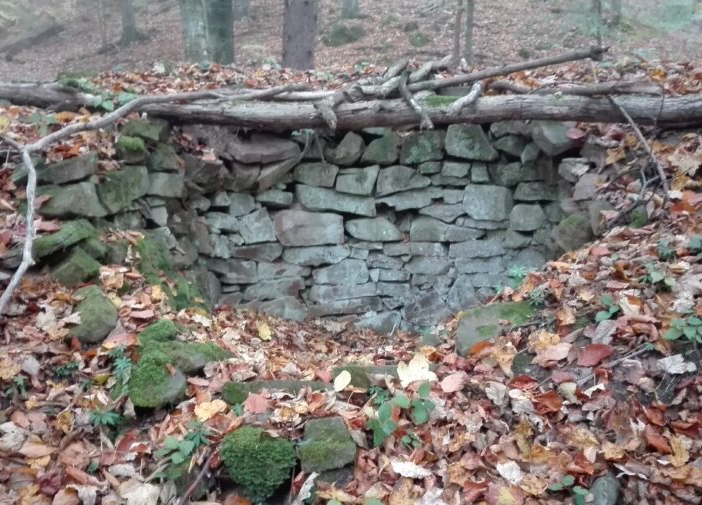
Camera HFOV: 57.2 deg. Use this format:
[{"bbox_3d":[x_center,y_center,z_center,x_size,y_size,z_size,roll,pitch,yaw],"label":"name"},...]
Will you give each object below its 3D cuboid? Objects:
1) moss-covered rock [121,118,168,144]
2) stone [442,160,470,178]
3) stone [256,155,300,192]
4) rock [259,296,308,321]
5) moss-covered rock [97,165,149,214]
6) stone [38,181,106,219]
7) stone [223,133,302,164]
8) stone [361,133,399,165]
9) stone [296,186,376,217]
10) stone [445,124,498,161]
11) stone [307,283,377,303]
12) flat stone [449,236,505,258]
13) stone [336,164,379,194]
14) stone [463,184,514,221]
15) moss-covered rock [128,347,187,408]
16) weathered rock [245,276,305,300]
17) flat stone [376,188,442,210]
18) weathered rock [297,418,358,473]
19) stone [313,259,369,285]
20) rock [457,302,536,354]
[{"bbox_3d":[-0.944,-0.556,2.959,0.212,0.109,0.220,0,12,0],"label":"moss-covered rock"},{"bbox_3d":[0.658,-0.522,4.053,0.171,0.111,0.150,0,11,0],"label":"stone"},{"bbox_3d":[-0.383,-0.417,3.490,0.280,0.085,0.200,-26,3,2],"label":"stone"},{"bbox_3d":[-0.428,0.355,4.079,0.293,0.148,0.220,0,11,0],"label":"rock"},{"bbox_3d":[-1.294,-0.358,3.663,0.284,0.276,0.240,-4,12,-18],"label":"moss-covered rock"},{"bbox_3d":[-1.306,-0.244,3.020,0.317,0.157,0.200,-1,9,-10],"label":"stone"},{"bbox_3d":[-0.467,-0.548,3.395,0.395,0.154,0.270,0,12,0],"label":"stone"},{"bbox_3d":[0.187,-0.659,4.084,0.232,0.198,0.210,0,11,0],"label":"stone"},{"bbox_3d":[-0.077,-0.275,3.494,0.410,0.125,0.210,8,3,0],"label":"stone"},{"bbox_3d":[0.761,-0.695,4.066,0.316,0.221,0.240,0,11,0],"label":"stone"},{"bbox_3d":[-0.045,0.211,3.490,0.360,0.100,0.200,0,3,0],"label":"stone"},{"bbox_3d":[0.811,-0.032,4.128,0.346,0.137,0.220,0,11,0],"label":"flat stone"},{"bbox_3d":[0.033,-0.442,3.895,0.248,0.170,0.190,1,9,0],"label":"stone"},{"bbox_3d":[0.755,-0.276,3.560,0.279,0.193,0.220,0,12,0],"label":"stone"},{"bbox_3d":[-0.631,0.408,2.190,0.195,0.190,0.200,0,3,0],"label":"moss-covered rock"},{"bbox_3d":[-0.437,0.206,3.678,0.344,0.133,0.210,0,12,0],"label":"weathered rock"},{"bbox_3d":[0.319,-0.294,3.577,0.355,0.118,0.220,0,12,0],"label":"flat stone"},{"bbox_3d":[-0.067,0.575,1.930,0.168,0.125,0.140,1,9,0],"label":"weathered rock"},{"bbox_3d":[-0.061,0.122,4.130,0.346,0.162,0.220,0,11,0],"label":"stone"},{"bbox_3d":[0.607,0.315,2.705,0.319,0.190,0.260,0,12,0],"label":"rock"}]

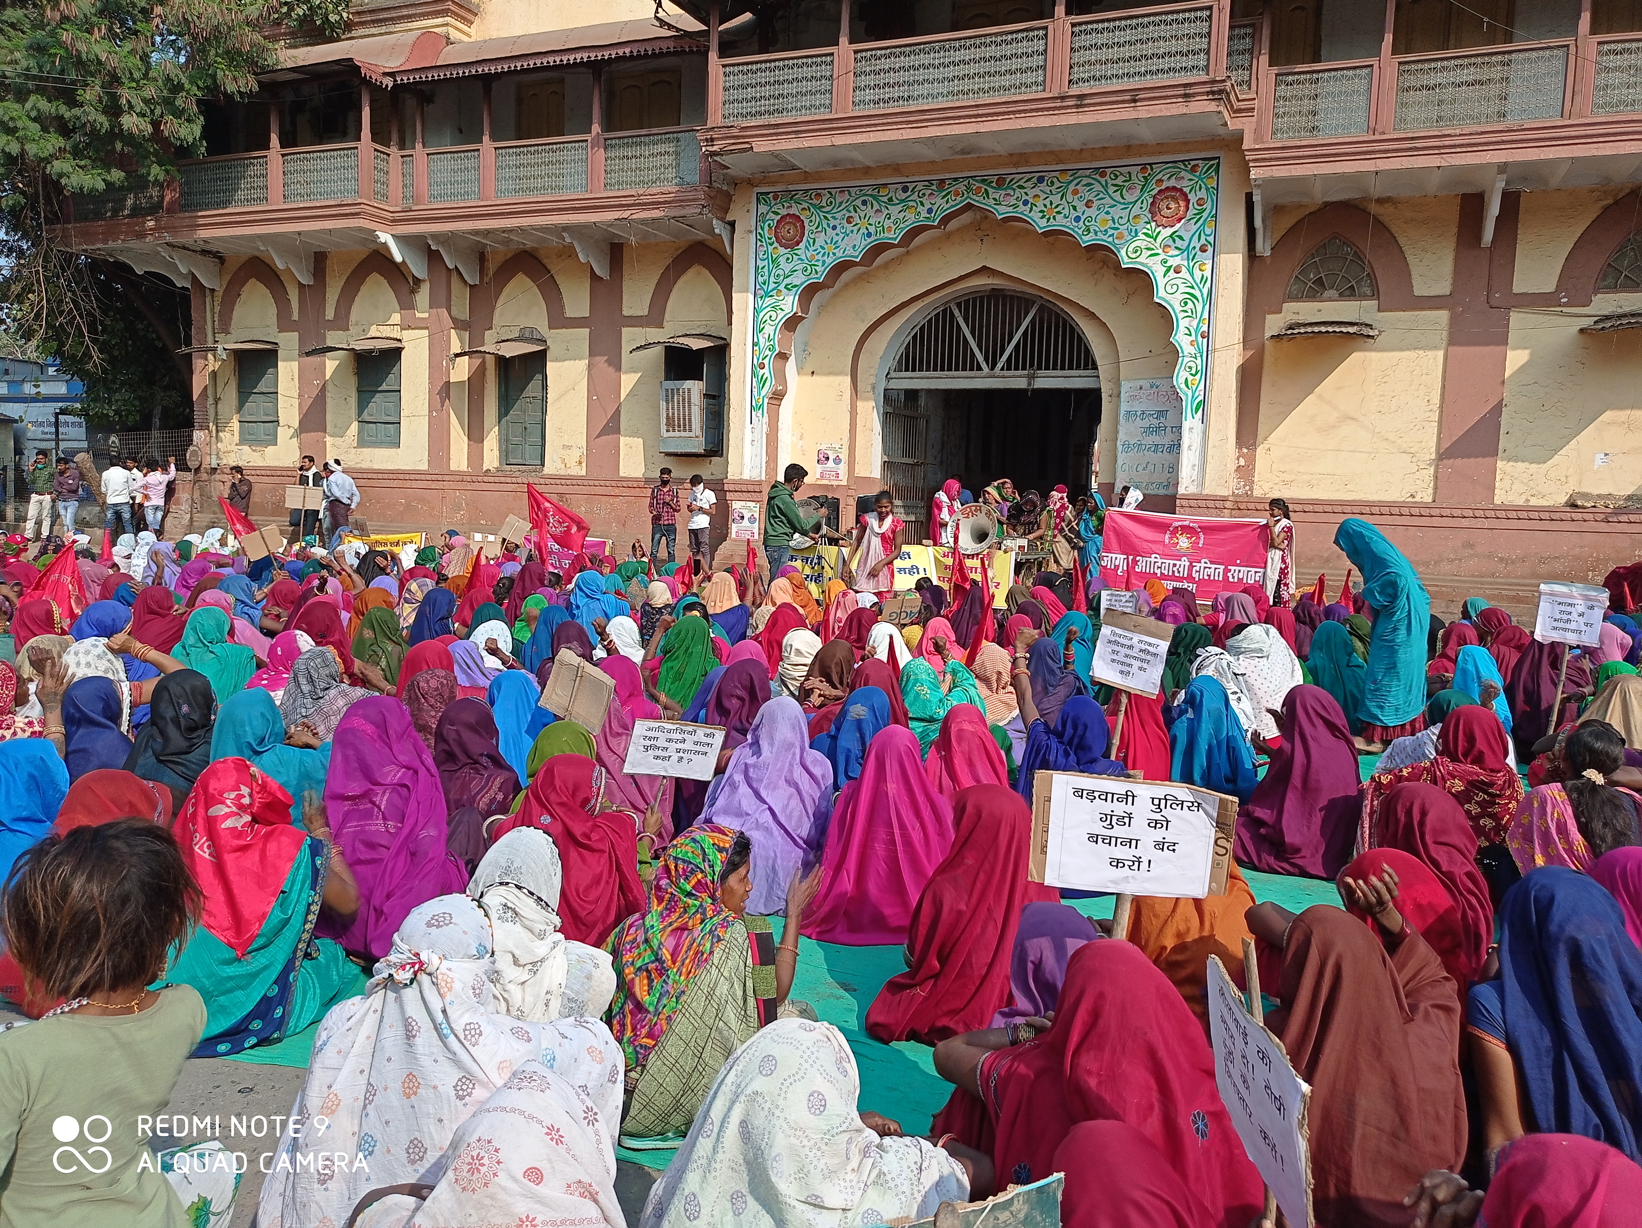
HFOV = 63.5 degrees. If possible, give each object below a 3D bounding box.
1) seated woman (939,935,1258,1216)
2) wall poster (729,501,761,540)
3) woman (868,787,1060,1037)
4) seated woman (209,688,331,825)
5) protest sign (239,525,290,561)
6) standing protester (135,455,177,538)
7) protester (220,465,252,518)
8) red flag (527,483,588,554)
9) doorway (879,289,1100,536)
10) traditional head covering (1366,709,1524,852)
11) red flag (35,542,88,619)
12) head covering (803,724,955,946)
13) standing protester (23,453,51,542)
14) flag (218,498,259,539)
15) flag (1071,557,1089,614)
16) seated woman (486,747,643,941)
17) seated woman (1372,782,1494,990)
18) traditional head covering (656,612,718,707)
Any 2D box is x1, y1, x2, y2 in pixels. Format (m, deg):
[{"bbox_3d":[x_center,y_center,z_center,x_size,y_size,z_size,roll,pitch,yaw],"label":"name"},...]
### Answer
[{"bbox_3d":[0.491,0.963,2.418,0.570,0.760,0.600,1,6,-5],"label":"seated woman"},{"bbox_3d":[-1.092,-1.357,19.300,0.450,0.550,0.020,4,6,25],"label":"wall poster"},{"bbox_3d":[0.392,0.839,3.914,0.500,0.690,0.480,2,6,5],"label":"woman"},{"bbox_3d":[-2.140,0.661,5.177,0.540,0.770,0.600,4,6,20],"label":"seated woman"},{"bbox_3d":[-4.331,-0.553,10.300,0.300,0.210,0.015,-19,3,3],"label":"protest sign"},{"bbox_3d":[-11.513,-1.824,22.968,0.620,1.620,0.400,1,6,-11],"label":"standing protester"},{"bbox_3d":[-8.665,-1.404,19.679,0.360,1.600,0.460,-1,6,-25],"label":"protester"},{"bbox_3d":[-2.534,-0.915,12.734,0.580,0.680,0.200,2,6,0],"label":"red flag"},{"bbox_3d":[2.110,-2.481,16.606,2.877,3.082,0.500,4,6,25],"label":"doorway"},{"bbox_3d":[2.666,0.773,5.645,0.620,0.760,0.600,1,6,-6],"label":"traditional head covering"},{"bbox_3d":[-5.164,-0.218,9.000,0.420,0.580,0.120,1,5,-11],"label":"red flag"},{"bbox_3d":[0.198,0.741,4.594,0.500,0.740,0.540,2,5,3],"label":"head covering"},{"bbox_3d":[-14.379,-2.170,24.381,0.520,1.640,0.330,-1,6,-25],"label":"standing protester"},{"bbox_3d":[-5.794,-0.933,13.223,0.400,0.460,0.200,2,6,0],"label":"flag"},{"bbox_3d":[1.921,-0.202,9.923,0.150,0.460,0.140,2,6,0],"label":"flag"},{"bbox_3d":[-0.717,0.744,3.953,0.520,0.740,0.620,3,6,17],"label":"seated woman"},{"bbox_3d":[1.915,0.857,4.148,0.390,0.660,0.420,1,6,-11],"label":"seated woman"},{"bbox_3d":[-0.841,0.306,8.323,0.400,0.620,0.400,3,6,9],"label":"traditional head covering"}]

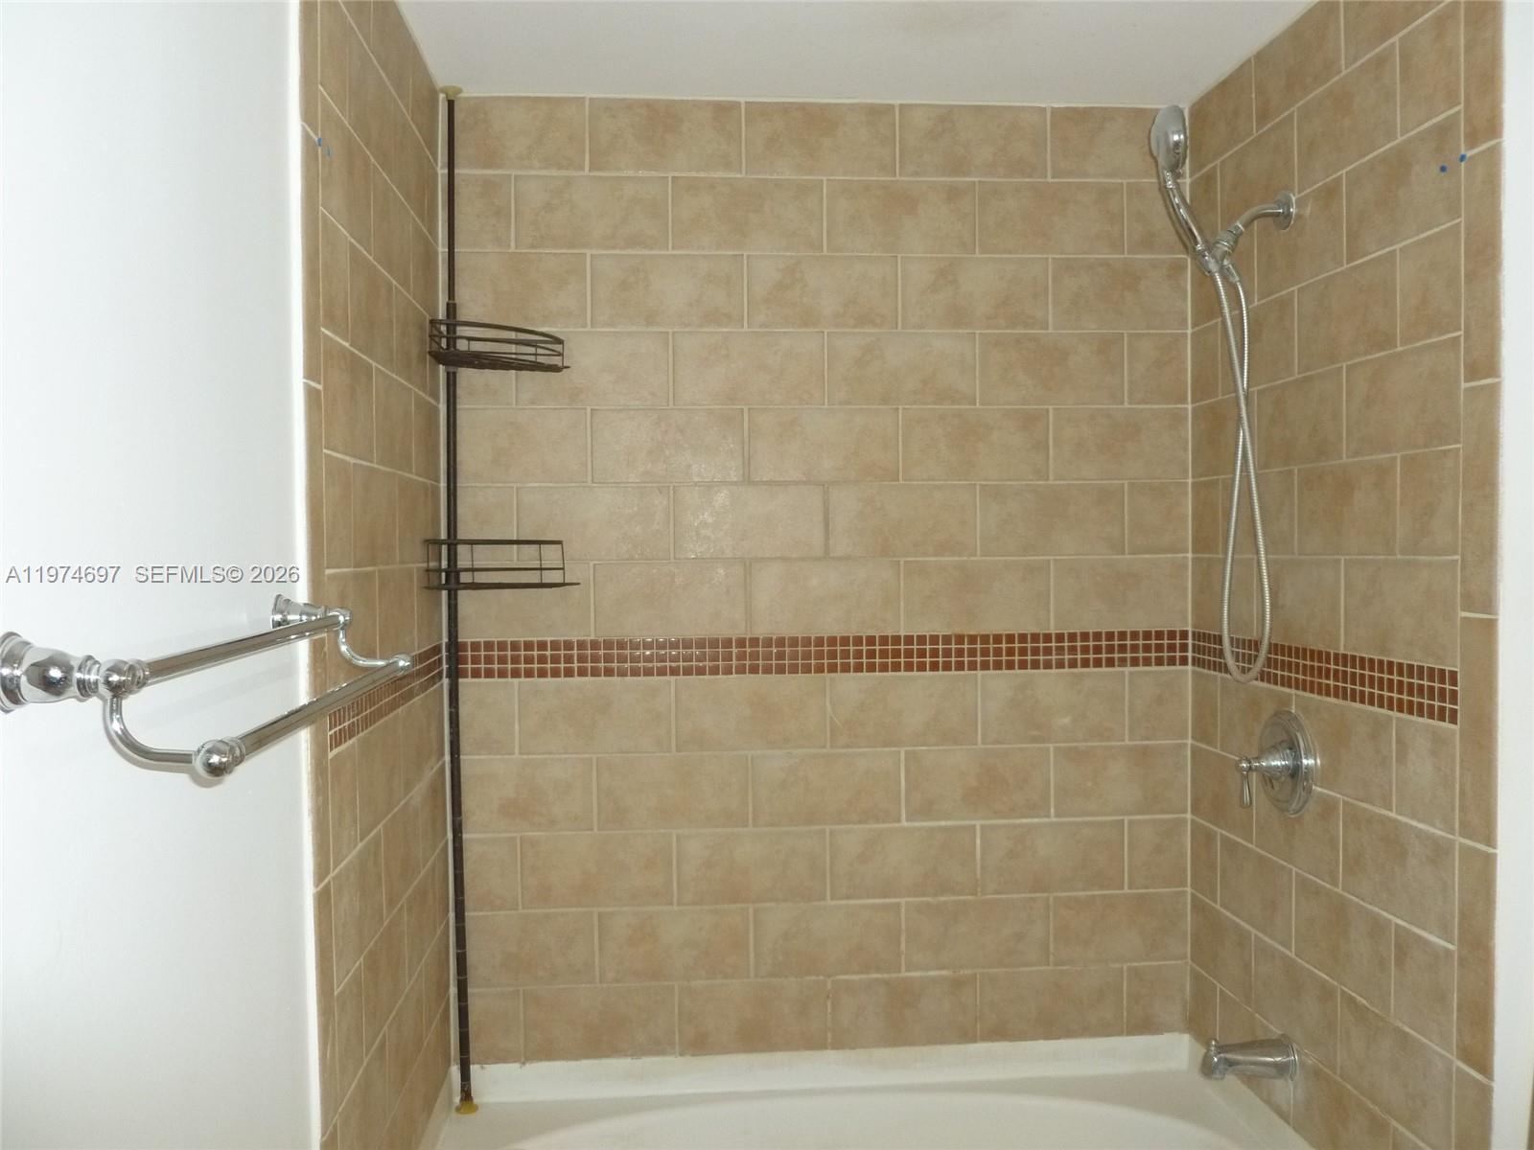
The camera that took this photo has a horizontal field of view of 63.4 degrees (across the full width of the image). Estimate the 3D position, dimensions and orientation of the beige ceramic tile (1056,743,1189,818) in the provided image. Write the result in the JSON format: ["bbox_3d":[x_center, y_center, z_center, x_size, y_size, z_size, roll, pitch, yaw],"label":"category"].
[{"bbox_3d":[0.718,0.417,2.519,0.278,0.145,0.010,-1,1,-5],"label":"beige ceramic tile"}]

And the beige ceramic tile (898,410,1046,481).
[{"bbox_3d":[0.423,-0.264,2.516,0.304,0.149,0.010,-1,1,-5],"label":"beige ceramic tile"}]

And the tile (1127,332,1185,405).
[{"bbox_3d":[0.791,-0.416,2.517,0.126,0.145,0.010,-1,1,-5],"label":"tile"}]

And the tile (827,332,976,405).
[{"bbox_3d":[0.272,-0.417,2.507,0.303,0.148,0.010,-1,1,-5],"label":"tile"}]

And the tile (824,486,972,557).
[{"bbox_3d":[0.271,-0.107,2.479,0.296,0.144,0.010,-1,1,-5],"label":"tile"}]

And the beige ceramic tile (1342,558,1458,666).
[{"bbox_3d":[0.939,0.049,1.844,0.010,0.149,0.296,-1,1,-5],"label":"beige ceramic tile"}]

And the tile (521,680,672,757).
[{"bbox_3d":[-0.342,0.283,2.469,0.303,0.144,0.010,-1,1,-5],"label":"tile"}]

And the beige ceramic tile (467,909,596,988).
[{"bbox_3d":[-0.478,0.741,2.455,0.277,0.148,0.010,-1,1,-5],"label":"beige ceramic tile"}]

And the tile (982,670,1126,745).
[{"bbox_3d":[0.580,0.270,2.513,0.298,0.145,0.010,-1,1,-5],"label":"tile"}]

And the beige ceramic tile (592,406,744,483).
[{"bbox_3d":[-0.194,-0.254,2.441,0.300,0.145,0.010,-1,1,-5],"label":"beige ceramic tile"}]

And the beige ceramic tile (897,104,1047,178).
[{"bbox_3d":[0.412,-0.862,2.477,0.301,0.146,0.010,-1,1,-5],"label":"beige ceramic tile"}]

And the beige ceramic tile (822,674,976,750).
[{"bbox_3d":[0.277,0.274,2.509,0.303,0.148,0.010,-1,1,-5],"label":"beige ceramic tile"}]

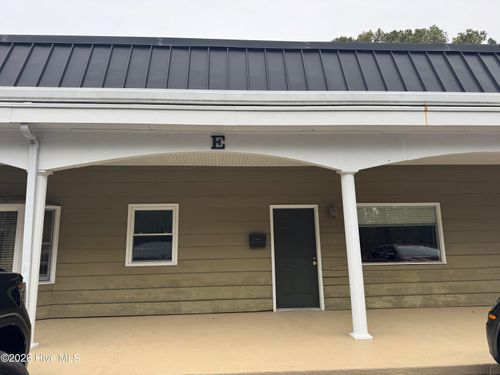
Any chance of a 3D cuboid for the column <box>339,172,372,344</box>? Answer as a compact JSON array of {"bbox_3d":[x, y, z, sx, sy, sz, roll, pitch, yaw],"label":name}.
[{"bbox_3d":[1.508,0.900,5.028,0.242,2.404,0.242,0,-11,-4],"label":"column"}]

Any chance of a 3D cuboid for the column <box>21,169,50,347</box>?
[{"bbox_3d":[-2.929,0.922,4.694,0.242,2.394,0.242,0,-11,-4],"label":"column"}]

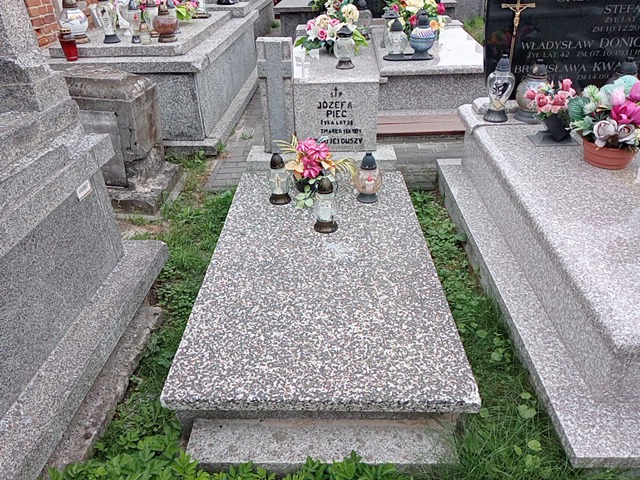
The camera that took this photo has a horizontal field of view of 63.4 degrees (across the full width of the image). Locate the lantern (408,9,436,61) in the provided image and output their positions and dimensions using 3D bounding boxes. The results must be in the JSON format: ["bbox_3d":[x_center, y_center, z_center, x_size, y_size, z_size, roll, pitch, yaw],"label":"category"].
[{"bbox_3d":[0.789,-1.599,4.025,0.205,0.330,0.205,0,31,0],"label":"lantern"}]

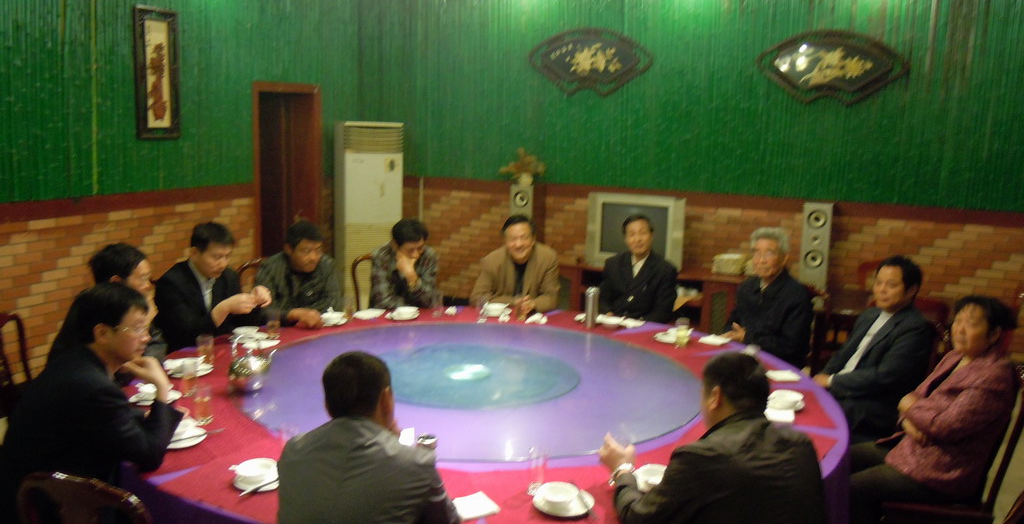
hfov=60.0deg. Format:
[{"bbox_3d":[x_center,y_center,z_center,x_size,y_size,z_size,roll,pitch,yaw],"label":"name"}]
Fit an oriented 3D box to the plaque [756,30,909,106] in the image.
[{"bbox_3d":[2.412,-1.465,6.711,1.078,0.554,0.060,5,10,19],"label":"plaque"}]

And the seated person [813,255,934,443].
[{"bbox_3d":[1.450,0.601,3.921,0.780,1.265,0.500,-2,10,-20],"label":"seated person"}]

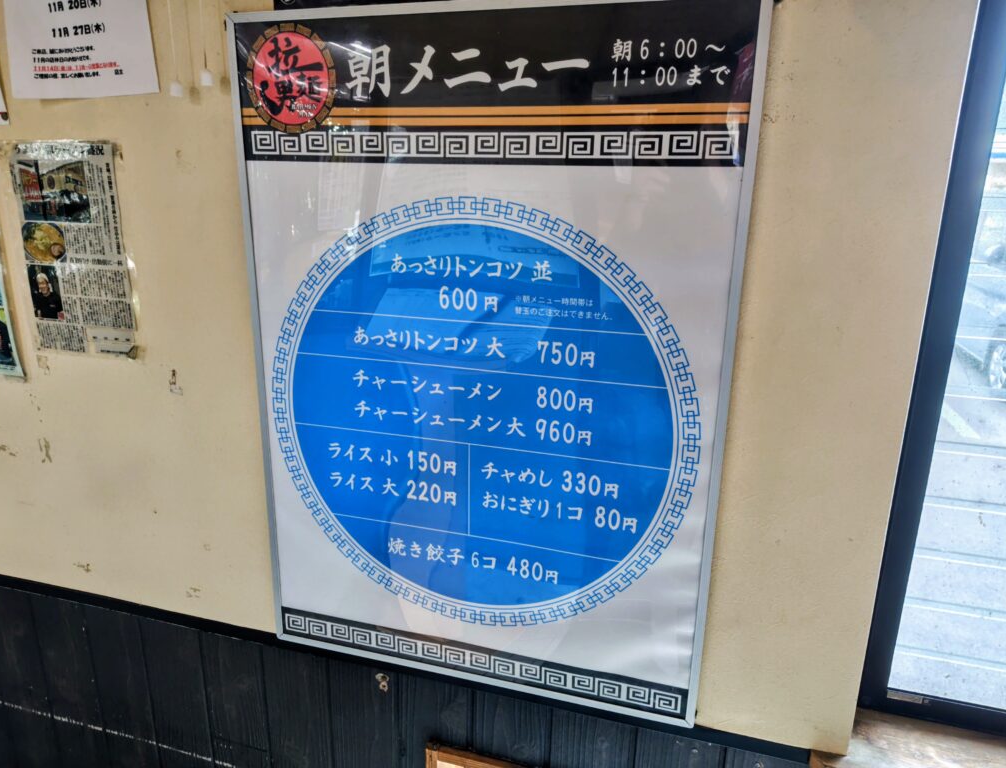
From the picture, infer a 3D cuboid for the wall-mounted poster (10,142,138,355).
[{"bbox_3d":[-0.607,-0.185,0.961,0.186,0.296,0.012,5,16,15],"label":"wall-mounted poster"}]

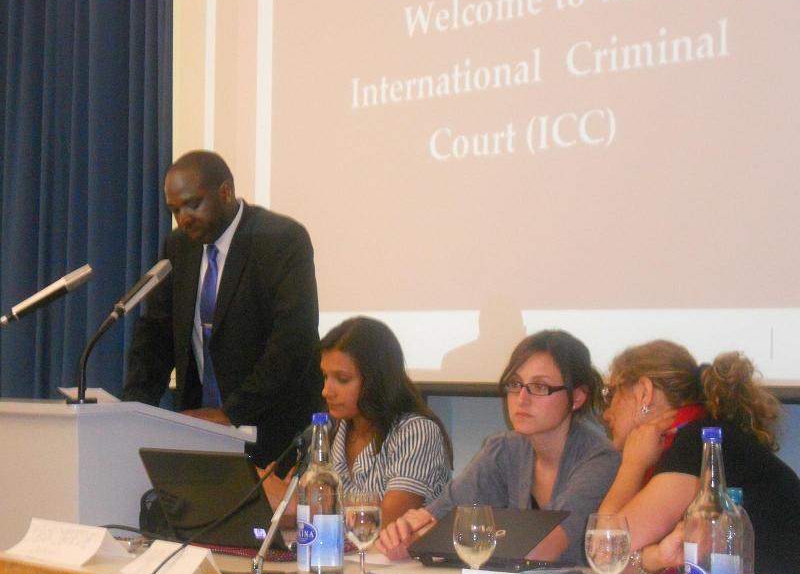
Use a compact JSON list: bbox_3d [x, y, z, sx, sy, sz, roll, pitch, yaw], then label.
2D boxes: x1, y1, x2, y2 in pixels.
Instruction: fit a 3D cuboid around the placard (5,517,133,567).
[{"bbox_3d":[-0.707,0.544,3.220,0.285,0.068,0.165,-2,-3,38],"label":"placard"}]

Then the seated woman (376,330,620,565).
[{"bbox_3d":[0.260,0.705,3.350,0.580,1.220,0.800,-2,-3,31],"label":"seated woman"}]

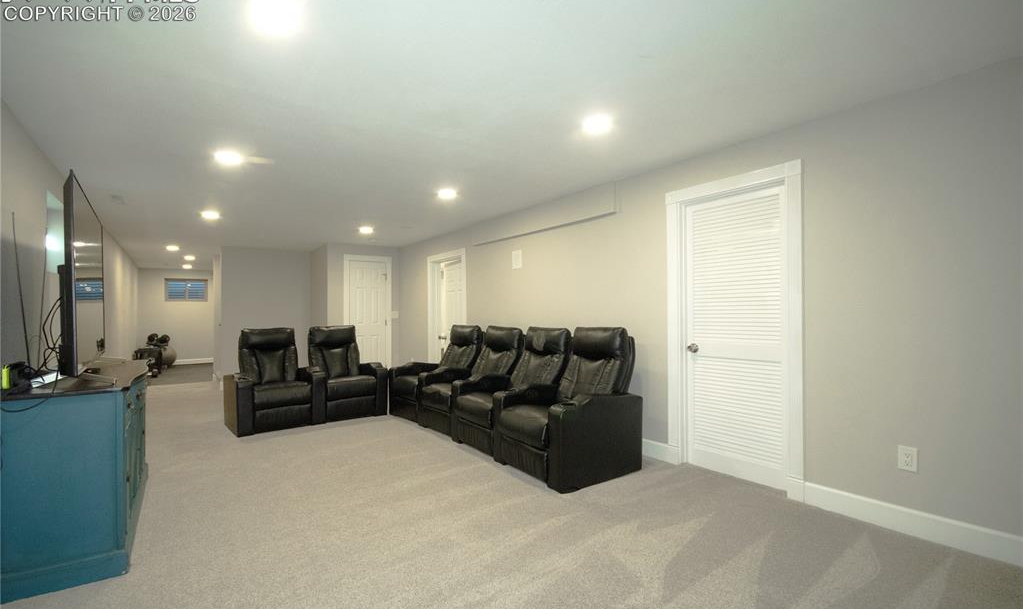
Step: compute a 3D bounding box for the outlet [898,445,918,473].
[{"bbox_3d":[2.113,0.827,2.268,0.012,0.121,0.077,0,-1,-38],"label":"outlet"}]

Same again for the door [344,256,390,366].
[{"bbox_3d":[-2.380,0.300,7.060,0.780,2.140,0.100,0,-1,-32],"label":"door"}]

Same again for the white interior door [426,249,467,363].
[{"bbox_3d":[-0.985,0.297,6.280,0.120,2.100,1.050,0,-1,-38],"label":"white interior door"}]

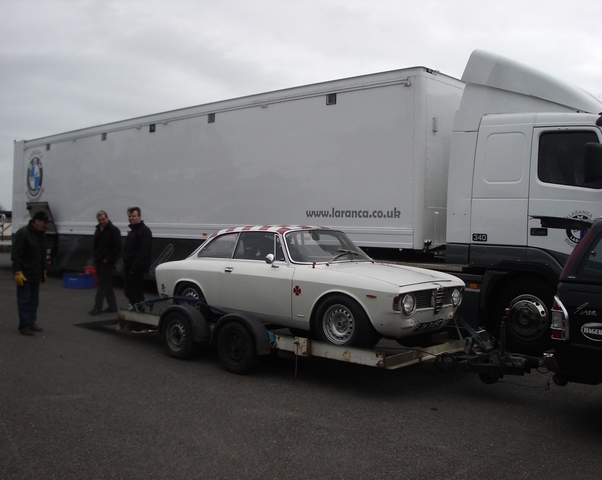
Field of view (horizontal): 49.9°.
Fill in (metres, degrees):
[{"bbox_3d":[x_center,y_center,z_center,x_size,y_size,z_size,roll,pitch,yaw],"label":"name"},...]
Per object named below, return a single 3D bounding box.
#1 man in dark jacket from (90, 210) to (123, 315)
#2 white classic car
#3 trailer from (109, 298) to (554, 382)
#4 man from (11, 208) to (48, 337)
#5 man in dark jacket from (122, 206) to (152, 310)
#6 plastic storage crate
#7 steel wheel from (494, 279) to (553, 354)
[{"bbox_3d":[-3.423,0.384,11.300,0.530,1.800,0.380,2,1,27],"label":"man in dark jacket"},{"bbox_3d":[-0.109,0.457,7.934,4.080,1.270,1.580,4,3,41],"label":"white classic car"},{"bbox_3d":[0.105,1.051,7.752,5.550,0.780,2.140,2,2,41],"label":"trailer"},{"bbox_3d":[-3.881,0.457,9.250,0.380,1.760,0.530,1,1,10],"label":"man"},{"bbox_3d":[-2.873,0.349,11.300,0.520,1.850,0.360,2,1,35],"label":"man in dark jacket"},{"bbox_3d":[-5.323,0.980,15.550,0.600,0.340,0.400,1,1,16],"label":"plastic storage crate"},{"bbox_3d":[2.980,0.985,8.280,0.310,1.000,1.000,0,1,-38],"label":"steel wheel"}]

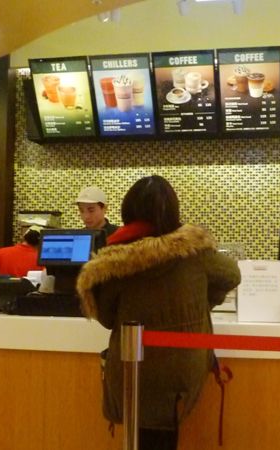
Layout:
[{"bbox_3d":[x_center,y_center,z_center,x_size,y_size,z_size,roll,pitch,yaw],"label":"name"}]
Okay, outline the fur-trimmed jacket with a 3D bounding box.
[{"bbox_3d":[0.070,0.425,3.060,0.660,0.840,0.440,0,-2,-7],"label":"fur-trimmed jacket"}]

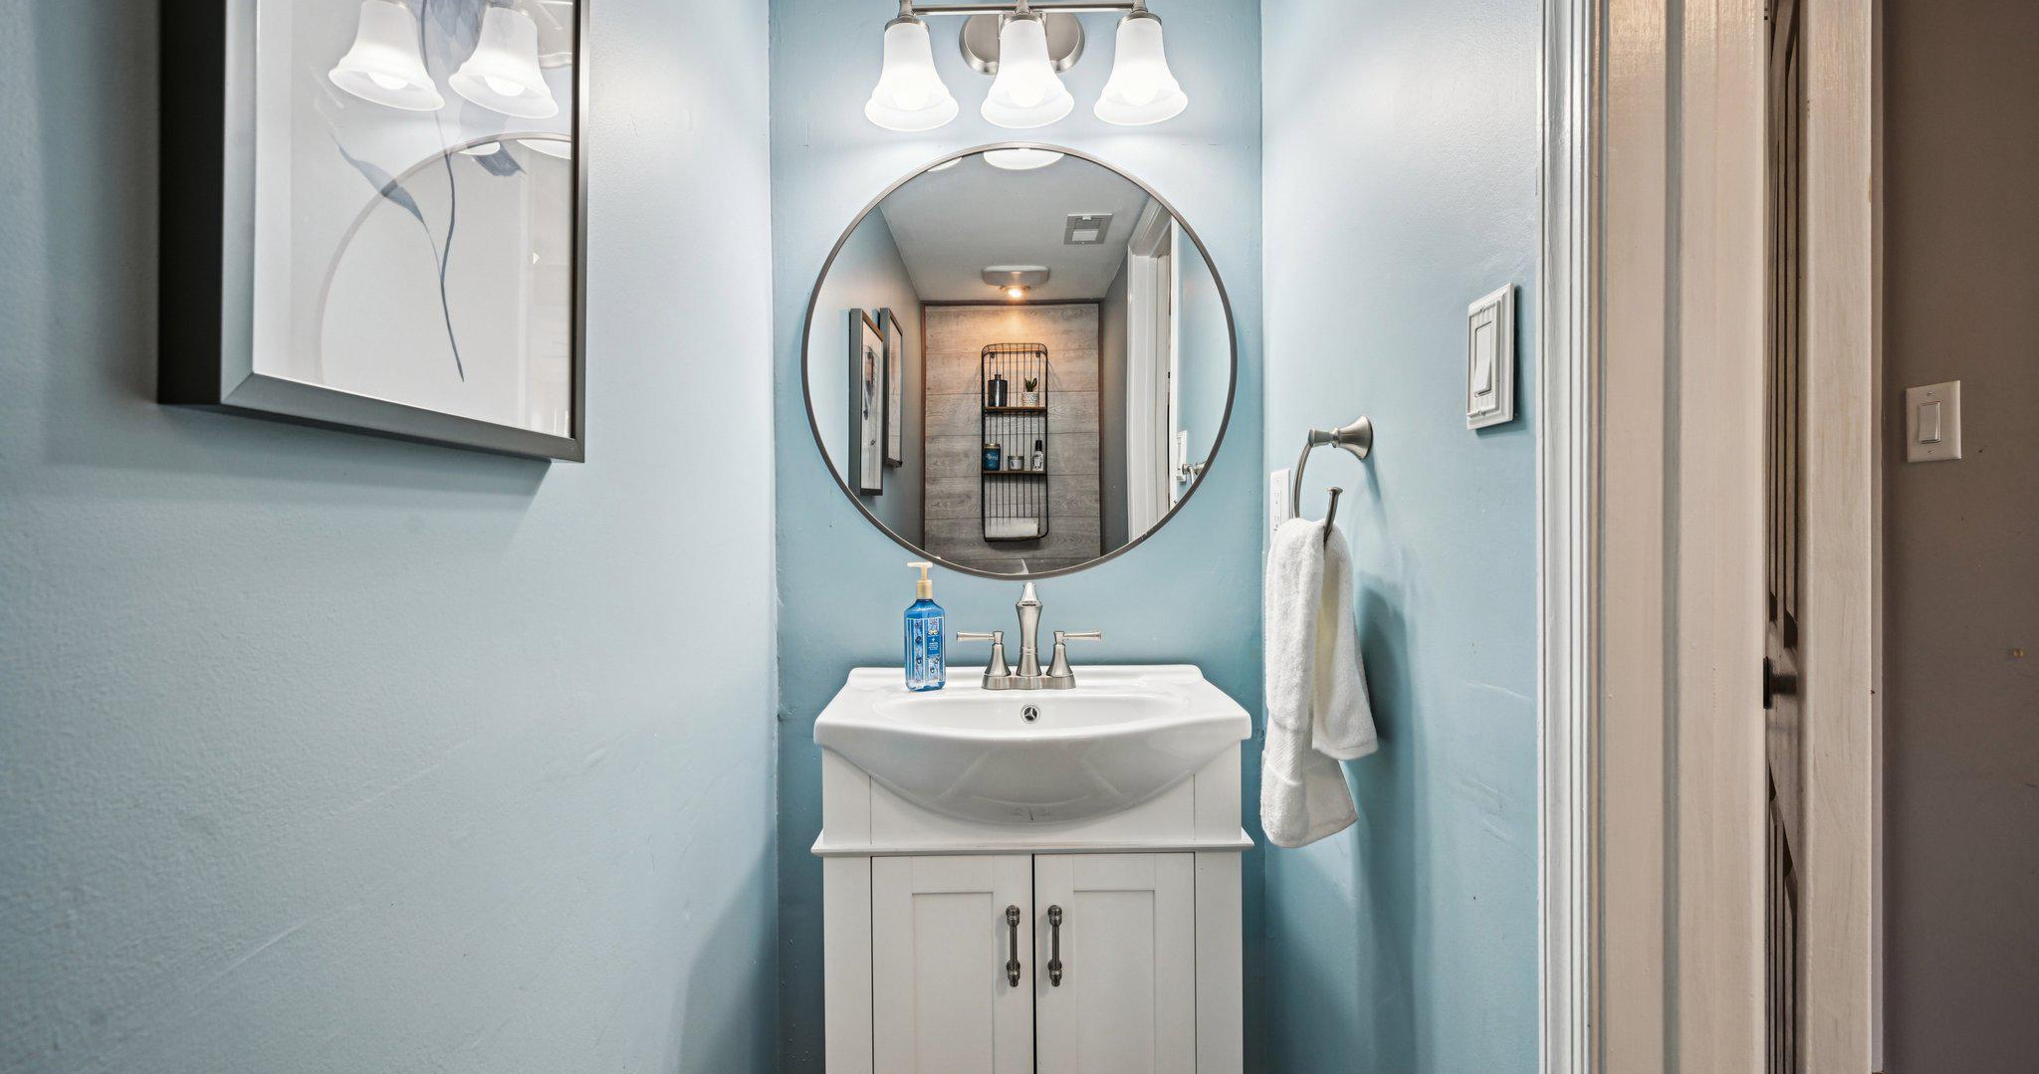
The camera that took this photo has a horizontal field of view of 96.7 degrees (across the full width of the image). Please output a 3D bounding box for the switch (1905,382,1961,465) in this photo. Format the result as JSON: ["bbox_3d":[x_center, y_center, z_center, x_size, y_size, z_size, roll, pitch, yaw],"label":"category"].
[{"bbox_3d":[1.540,-0.192,1.528,0.011,0.126,0.083,0,1,-1],"label":"switch"}]

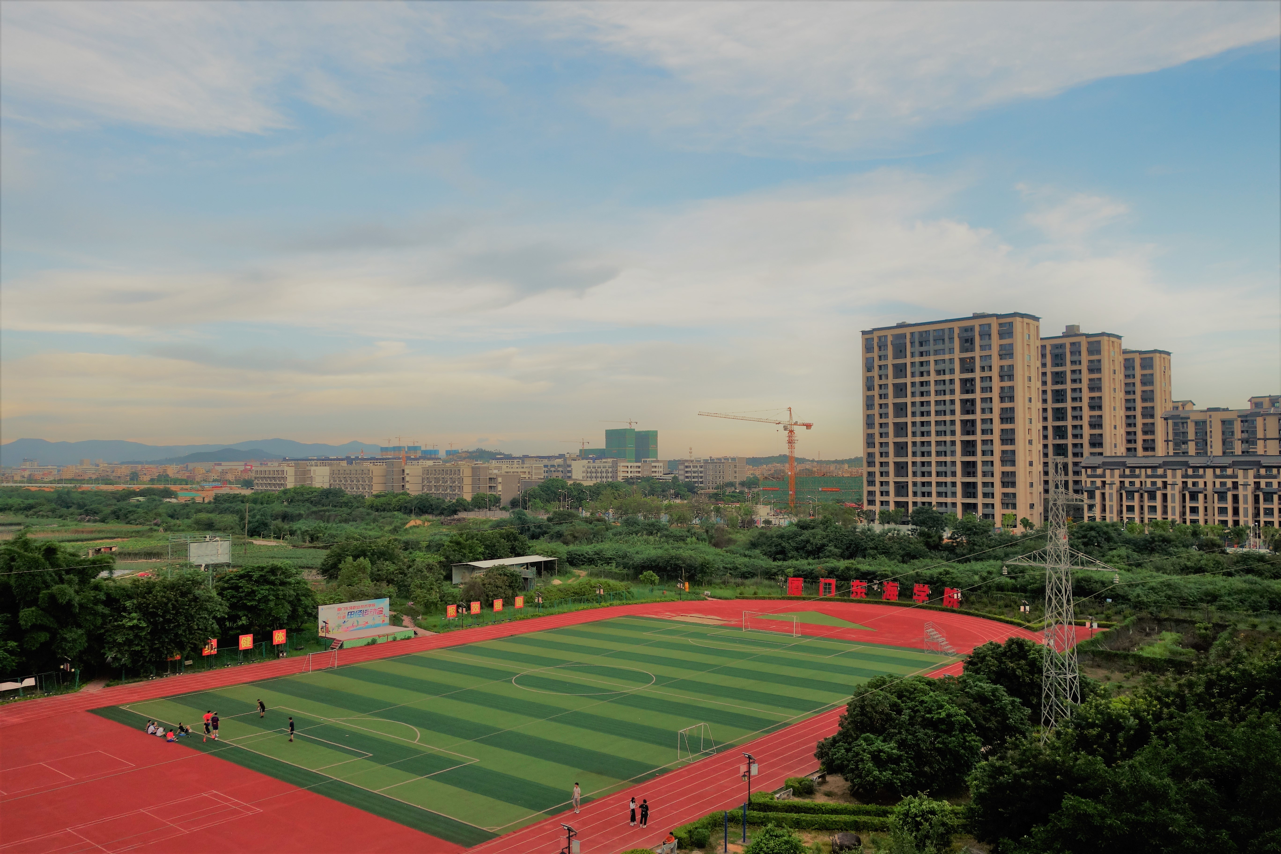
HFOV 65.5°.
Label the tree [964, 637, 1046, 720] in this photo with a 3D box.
[{"bbox_3d":[29.149,20.263,79.164,7.400,7.200,7.200,-1,-3,20],"label":"tree"}]

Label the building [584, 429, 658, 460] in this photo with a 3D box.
[{"bbox_3d":[-25.159,41.767,1331.803,45.000,79.000,98.000,2,-3,-37],"label":"building"}]

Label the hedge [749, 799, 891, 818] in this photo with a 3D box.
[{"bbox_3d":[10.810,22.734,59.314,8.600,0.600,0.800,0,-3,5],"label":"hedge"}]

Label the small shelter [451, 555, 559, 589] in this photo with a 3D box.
[{"bbox_3d":[-25.208,27.006,189.096,9.200,4.200,20.500,-2,-3,38],"label":"small shelter"}]

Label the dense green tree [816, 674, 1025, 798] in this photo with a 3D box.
[{"bbox_3d":[18.310,19.690,65.664,12.900,7.200,11.000,-1,-3,16],"label":"dense green tree"}]

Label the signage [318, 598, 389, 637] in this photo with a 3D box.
[{"bbox_3d":[-35.331,23.517,123.544,0.300,3.550,10.200,-2,-3,40],"label":"signage"}]

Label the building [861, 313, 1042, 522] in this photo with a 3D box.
[{"bbox_3d":[93.145,0.166,303.366,16.000,61.500,50.600,2,-4,-42],"label":"building"}]

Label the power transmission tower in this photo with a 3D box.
[{"bbox_3d":[27.332,12.616,64.984,2.200,21.200,7.300,2,-3,-37],"label":"power transmission tower"}]

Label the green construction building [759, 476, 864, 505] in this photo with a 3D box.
[{"bbox_3d":[85.969,31.039,472.349,19.000,15.300,66.000,2,-3,-38],"label":"green construction building"}]

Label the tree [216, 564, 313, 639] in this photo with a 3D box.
[{"bbox_3d":[-42.416,20.706,113.228,11.500,10.000,10.500,1,-3,-22],"label":"tree"}]

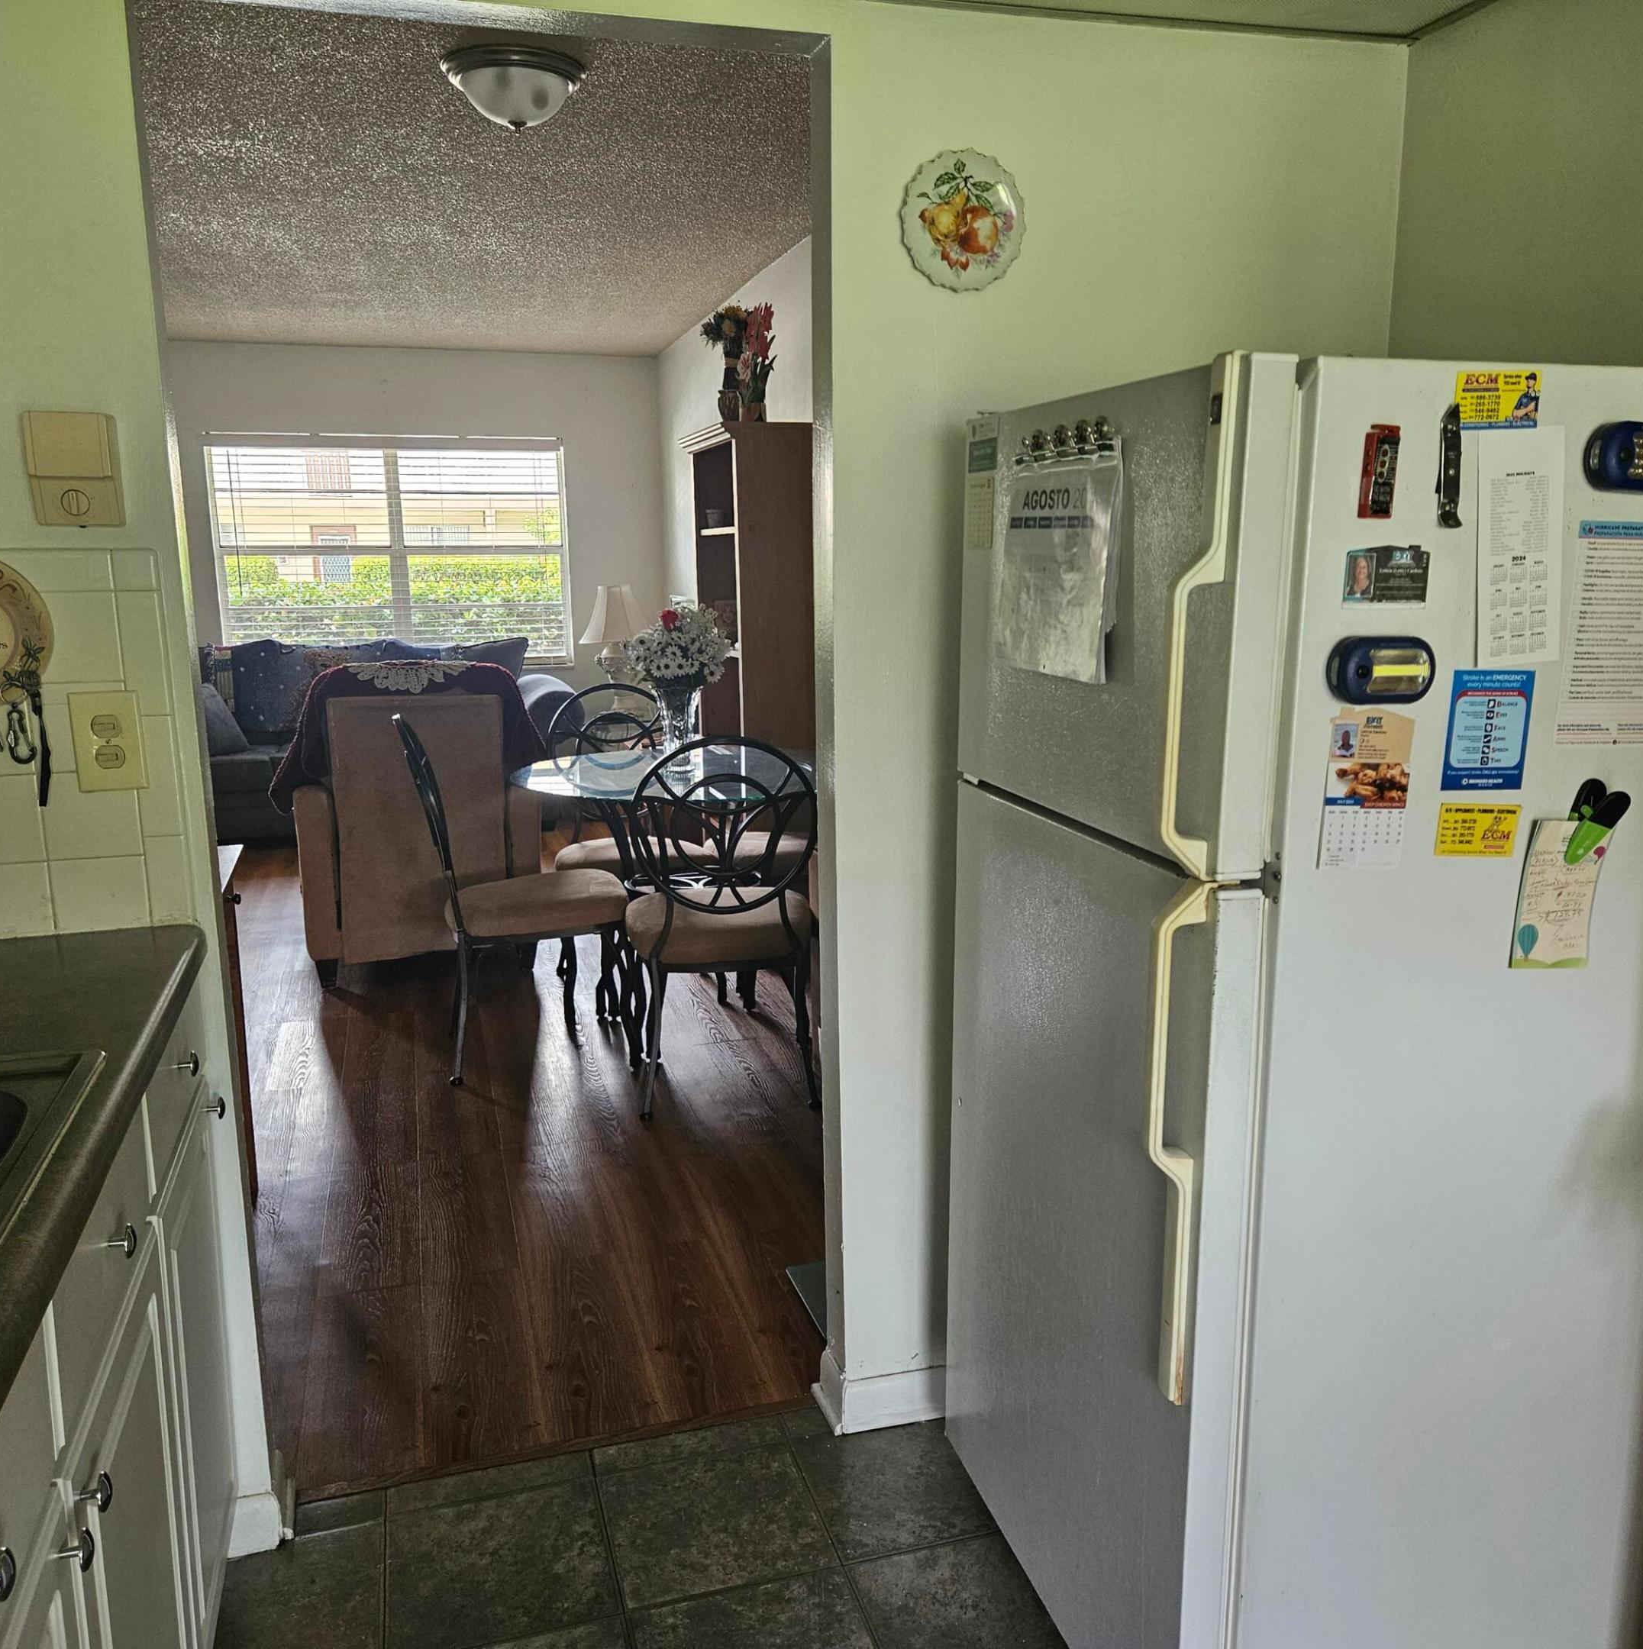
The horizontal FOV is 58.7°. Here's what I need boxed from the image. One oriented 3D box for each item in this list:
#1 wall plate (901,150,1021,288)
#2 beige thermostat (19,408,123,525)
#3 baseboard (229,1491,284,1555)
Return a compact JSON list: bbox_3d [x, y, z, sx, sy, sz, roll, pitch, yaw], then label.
[{"bbox_3d":[0.191,-0.817,1.983,0.181,0.183,0.022,-4,12,-15],"label":"wall plate"},{"bbox_3d":[-0.877,-0.416,1.718,0.096,0.129,0.031,-4,12,-16],"label":"beige thermostat"},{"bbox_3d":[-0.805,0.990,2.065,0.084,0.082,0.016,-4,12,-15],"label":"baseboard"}]

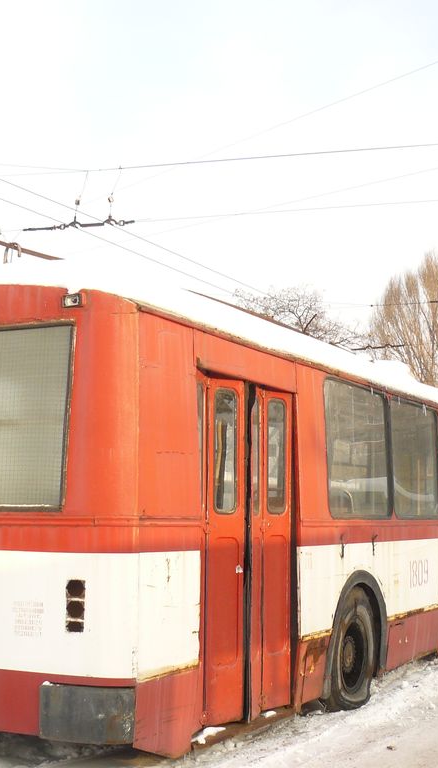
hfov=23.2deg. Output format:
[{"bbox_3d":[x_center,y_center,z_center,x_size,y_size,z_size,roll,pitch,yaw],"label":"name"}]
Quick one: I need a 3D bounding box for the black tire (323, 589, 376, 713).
[{"bbox_3d":[0.976,2.073,8.374,0.280,0.970,1.000,-2,-7,28],"label":"black tire"}]

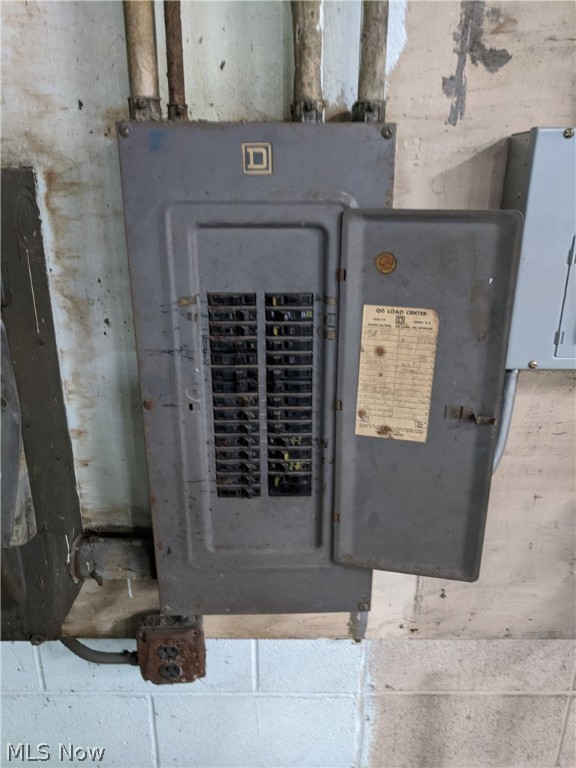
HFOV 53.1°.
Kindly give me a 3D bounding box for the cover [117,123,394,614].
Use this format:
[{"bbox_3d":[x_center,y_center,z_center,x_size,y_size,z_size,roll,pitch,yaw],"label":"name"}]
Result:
[{"bbox_3d":[-0.034,0.016,0.771,0.309,0.663,0.055,-1,19,-1],"label":"cover"}]

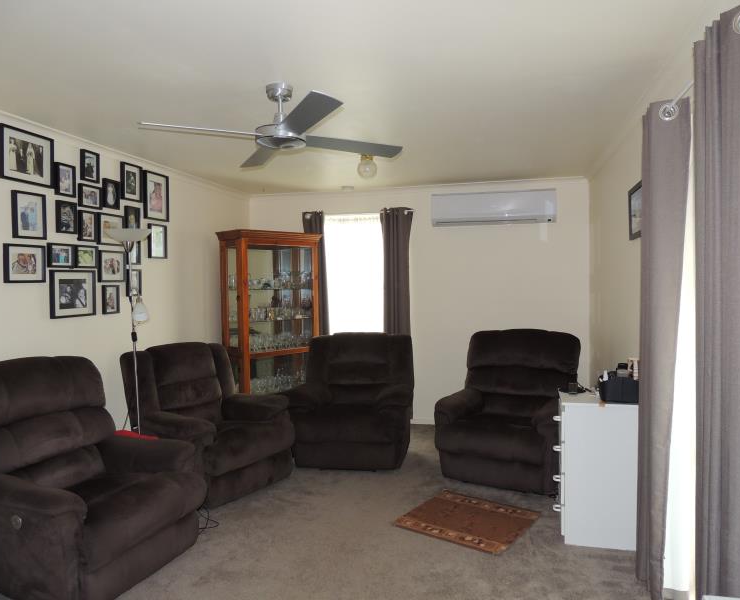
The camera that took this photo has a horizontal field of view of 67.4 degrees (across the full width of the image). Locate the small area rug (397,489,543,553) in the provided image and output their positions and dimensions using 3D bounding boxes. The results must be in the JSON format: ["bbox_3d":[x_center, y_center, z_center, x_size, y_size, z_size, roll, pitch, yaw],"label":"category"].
[{"bbox_3d":[0.600,1.319,3.367,0.676,0.012,0.633,1,2,37],"label":"small area rug"}]

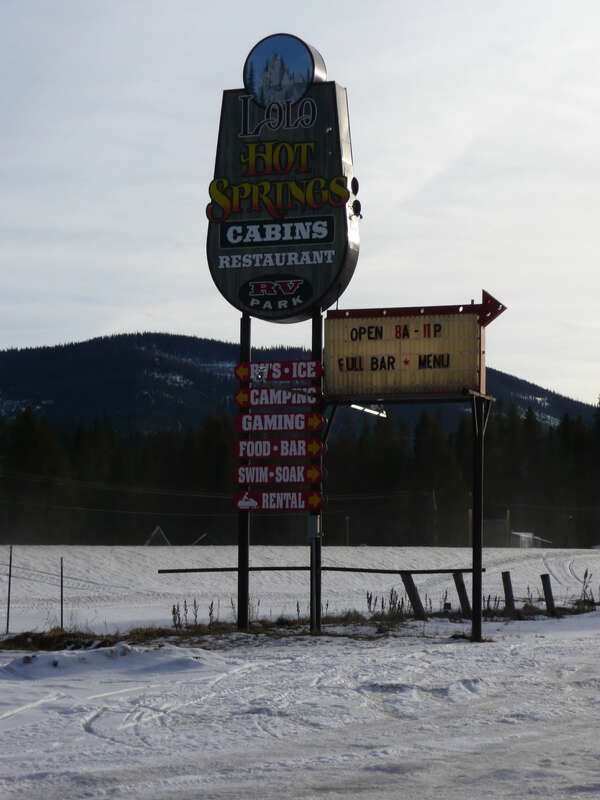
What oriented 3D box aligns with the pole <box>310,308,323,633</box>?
[{"bbox_3d":[0.276,1.156,33.781,0.155,5.313,0.155,-1,-4,20],"label":"pole"}]

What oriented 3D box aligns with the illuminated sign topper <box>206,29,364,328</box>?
[{"bbox_3d":[-0.266,-3.709,34.479,2.528,4.778,0.630,-1,-4,20],"label":"illuminated sign topper"}]

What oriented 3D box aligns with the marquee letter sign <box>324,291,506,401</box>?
[{"bbox_3d":[1.923,-0.868,33.355,3.052,1.706,0.360,-1,-4,20],"label":"marquee letter sign"}]

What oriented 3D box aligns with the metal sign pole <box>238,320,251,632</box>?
[{"bbox_3d":[-0.915,1.184,34.214,0.155,5.273,0.155,-1,-4,20],"label":"metal sign pole"}]

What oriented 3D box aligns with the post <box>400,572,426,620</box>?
[{"bbox_3d":[2.203,3.790,39.831,0.180,0.939,0.180,-17,-4,-1],"label":"post"}]

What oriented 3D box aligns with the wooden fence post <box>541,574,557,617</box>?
[{"bbox_3d":[4.993,3.933,41.329,0.155,0.858,0.155,-8,-4,-1],"label":"wooden fence post"}]

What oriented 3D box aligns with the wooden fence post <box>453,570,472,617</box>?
[{"bbox_3d":[3.212,3.837,40.530,0.170,0.909,0.170,-11,-4,-1],"label":"wooden fence post"}]

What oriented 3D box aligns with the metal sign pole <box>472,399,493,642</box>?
[{"bbox_3d":[2.818,1.882,32.801,0.145,3.917,0.145,-1,-4,20],"label":"metal sign pole"}]

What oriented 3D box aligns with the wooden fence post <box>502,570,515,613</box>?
[{"bbox_3d":[4.212,3.891,41.528,0.145,0.840,0.145,-6,-4,0],"label":"wooden fence post"}]

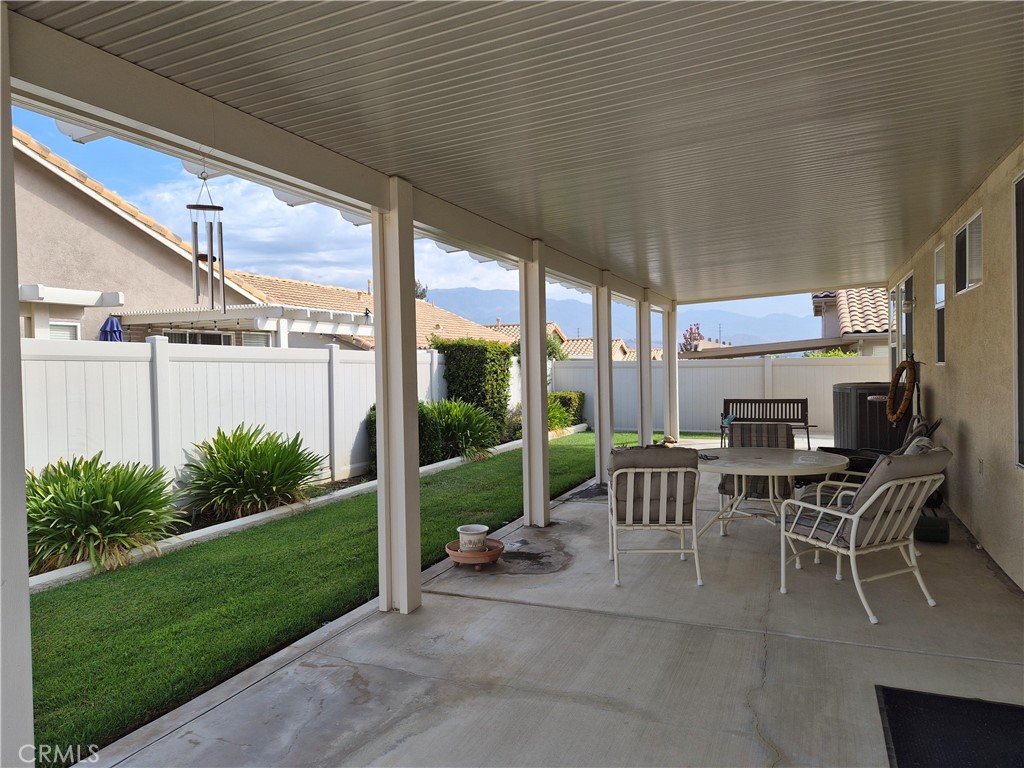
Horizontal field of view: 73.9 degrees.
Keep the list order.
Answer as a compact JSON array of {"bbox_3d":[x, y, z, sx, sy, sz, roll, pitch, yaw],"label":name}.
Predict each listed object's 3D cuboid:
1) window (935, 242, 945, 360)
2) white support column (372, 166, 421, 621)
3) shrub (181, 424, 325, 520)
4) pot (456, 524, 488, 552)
[{"bbox_3d":[4.376,-0.792,6.907,0.090,1.197,0.514,-1,1,24],"label":"window"},{"bbox_3d":[-0.724,0.085,4.262,0.185,2.659,0.170,-1,1,24],"label":"white support column"},{"bbox_3d":[-2.606,0.897,6.920,1.051,0.847,1.256,-1,1,24],"label":"shrub"},{"bbox_3d":[-0.301,1.186,5.190,0.240,0.165,0.240,-1,1,0],"label":"pot"}]

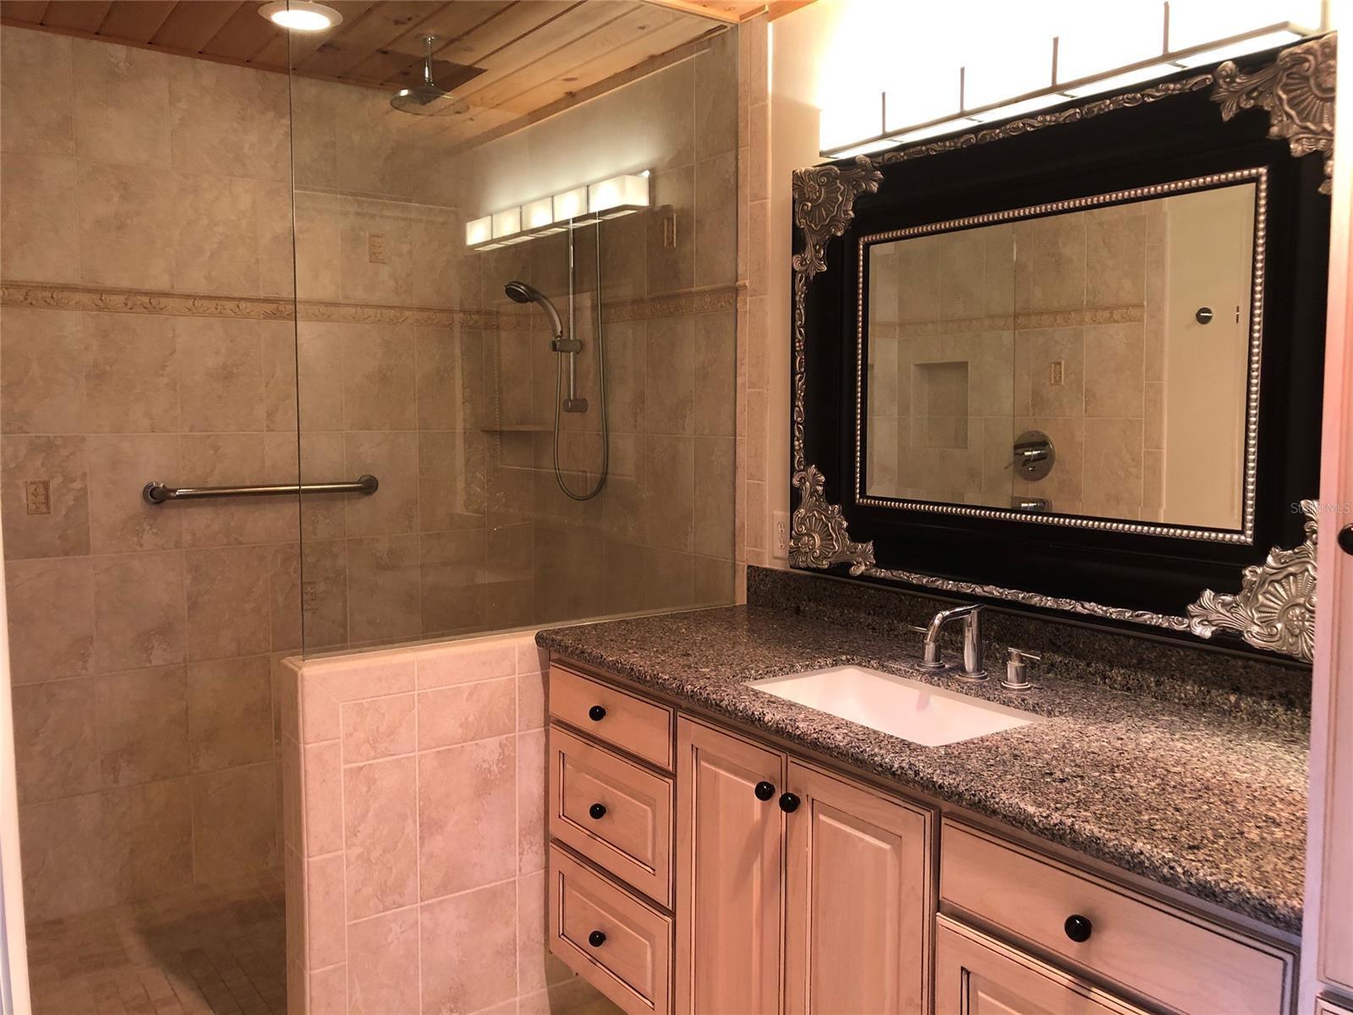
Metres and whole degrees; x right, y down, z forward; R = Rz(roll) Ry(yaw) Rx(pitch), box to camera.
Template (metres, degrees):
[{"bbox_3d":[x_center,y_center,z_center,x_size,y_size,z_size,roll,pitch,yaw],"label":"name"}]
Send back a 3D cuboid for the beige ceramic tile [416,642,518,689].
[{"bbox_3d":[-0.453,0.340,2.362,0.233,0.079,0.012,-3,6,-35],"label":"beige ceramic tile"}]

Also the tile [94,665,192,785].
[{"bbox_3d":[-1.508,0.621,3.106,0.233,0.329,0.012,-3,6,-35],"label":"tile"}]

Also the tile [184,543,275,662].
[{"bbox_3d":[-1.384,0.295,3.378,0.245,0.347,0.010,-3,6,-35],"label":"tile"}]

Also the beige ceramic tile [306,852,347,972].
[{"bbox_3d":[-0.754,0.872,2.358,0.076,0.247,0.010,-3,6,-35],"label":"beige ceramic tile"}]

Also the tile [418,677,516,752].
[{"bbox_3d":[-0.481,0.476,2.517,0.245,0.135,0.010,-3,6,-35],"label":"tile"}]

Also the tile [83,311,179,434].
[{"bbox_3d":[-1.584,-0.389,3.175,0.245,0.344,0.010,-3,6,-35],"label":"tile"}]

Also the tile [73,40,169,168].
[{"bbox_3d":[-1.581,-1.146,3.109,0.245,0.321,0.010,-3,6,-35],"label":"tile"}]

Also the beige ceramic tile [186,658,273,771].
[{"bbox_3d":[-1.385,0.644,3.409,0.245,0.347,0.010,-3,6,-35],"label":"beige ceramic tile"}]

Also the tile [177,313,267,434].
[{"bbox_3d":[-1.311,-0.381,3.153,0.233,0.329,0.012,-3,6,-35],"label":"tile"}]

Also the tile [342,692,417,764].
[{"bbox_3d":[-0.613,0.455,2.259,0.153,0.129,0.012,-3,6,-35],"label":"tile"}]

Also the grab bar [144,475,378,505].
[{"bbox_3d":[-1.191,-0.054,3.218,0.673,0.062,0.071,-3,6,-35],"label":"grab bar"}]

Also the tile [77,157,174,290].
[{"bbox_3d":[-1.582,-0.811,3.138,0.245,0.345,0.010,-3,6,-35],"label":"tile"}]

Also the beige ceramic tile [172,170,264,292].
[{"bbox_3d":[-1.310,-0.774,3.118,0.233,0.329,0.012,-3,6,-35],"label":"beige ceramic tile"}]

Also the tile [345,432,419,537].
[{"bbox_3d":[-0.929,-0.073,3.454,0.233,0.329,0.012,-3,6,-35],"label":"tile"}]

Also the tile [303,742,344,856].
[{"bbox_3d":[-0.709,0.584,2.203,0.076,0.234,0.012,-3,6,-35],"label":"tile"}]

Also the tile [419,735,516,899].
[{"bbox_3d":[-0.482,0.719,2.538,0.245,0.347,0.010,-3,6,-35],"label":"tile"}]

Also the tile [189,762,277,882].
[{"bbox_3d":[-1.386,0.992,3.439,0.245,0.347,0.010,-3,6,-35],"label":"tile"}]

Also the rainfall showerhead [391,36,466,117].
[{"bbox_3d":[-0.654,-1.156,2.900,0.207,0.188,0.207,0,5,0],"label":"rainfall showerhead"}]

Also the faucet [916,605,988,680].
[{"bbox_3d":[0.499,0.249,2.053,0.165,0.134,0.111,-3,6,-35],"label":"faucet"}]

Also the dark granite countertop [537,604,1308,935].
[{"bbox_3d":[0.415,0.344,1.954,0.617,0.040,1.656,-3,6,-35],"label":"dark granite countertop"}]

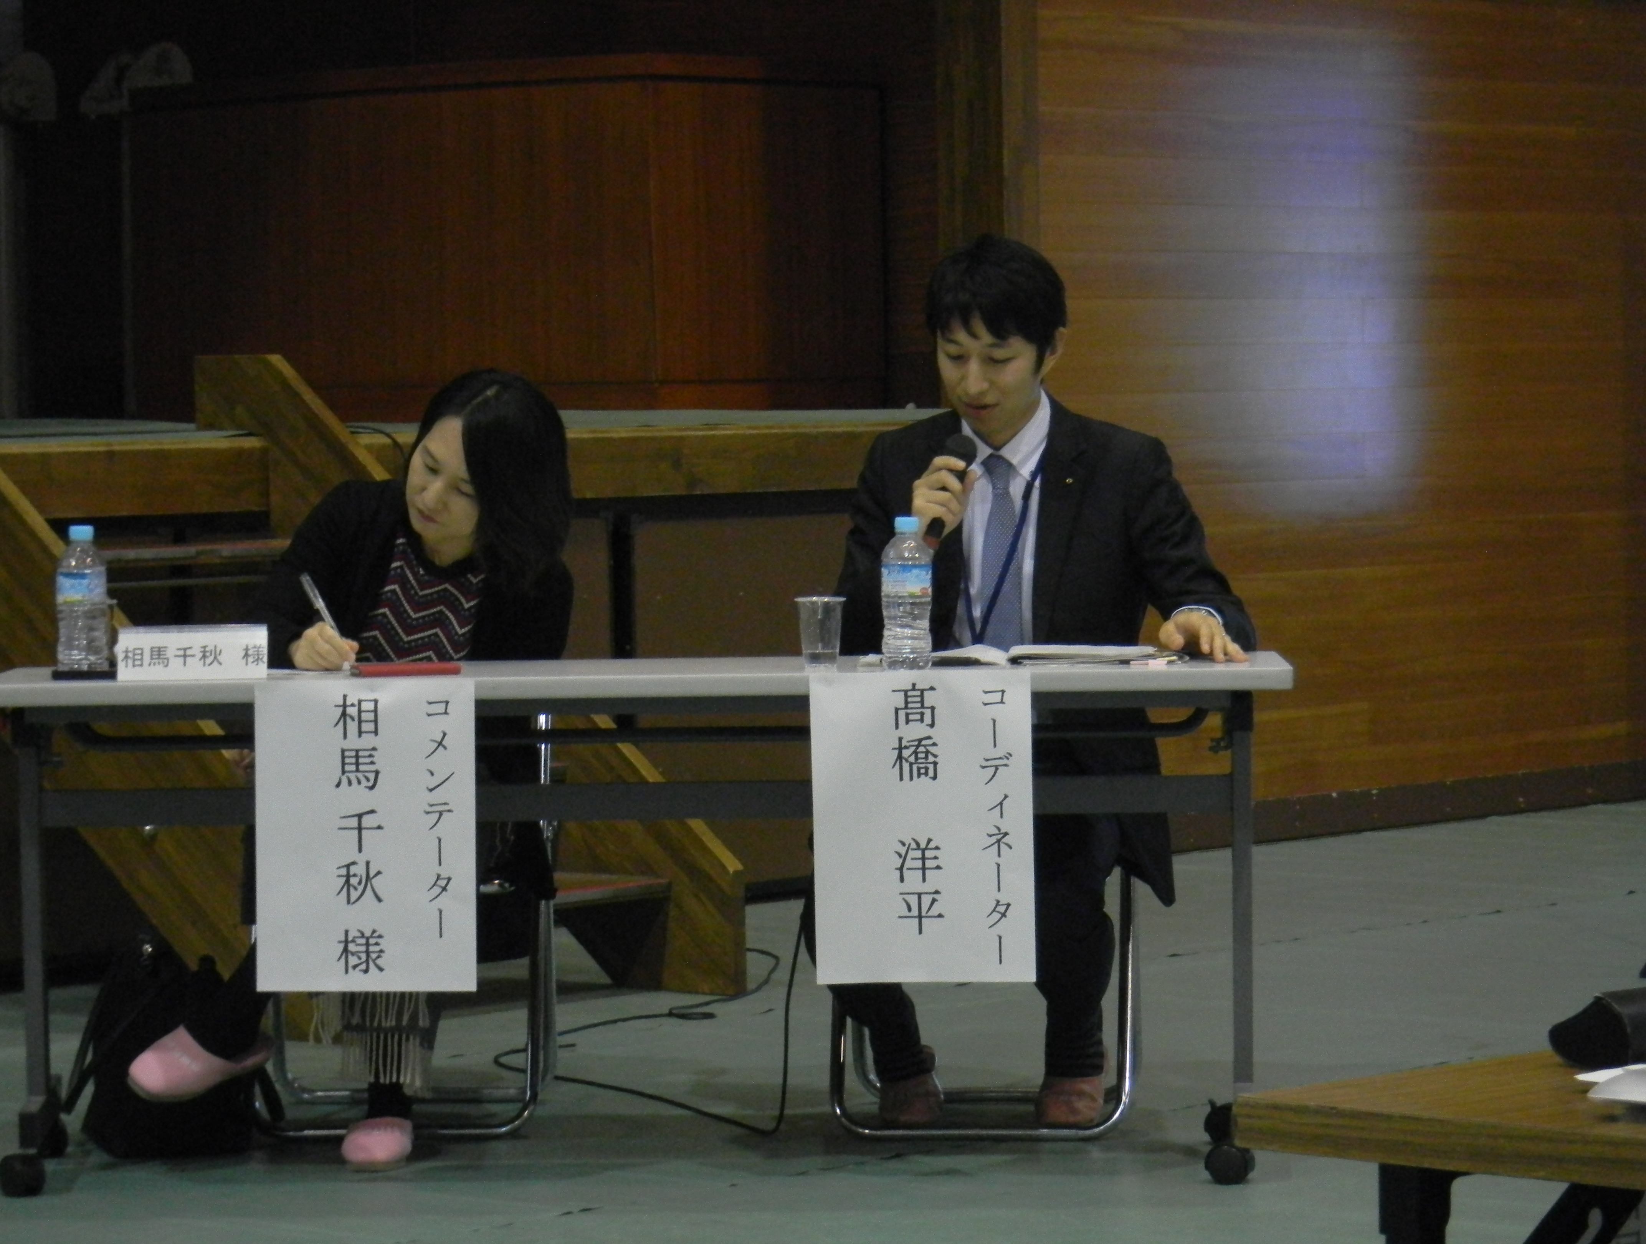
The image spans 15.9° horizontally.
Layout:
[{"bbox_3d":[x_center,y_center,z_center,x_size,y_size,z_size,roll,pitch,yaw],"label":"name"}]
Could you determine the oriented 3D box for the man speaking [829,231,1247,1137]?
[{"bbox_3d":[0.306,0.083,8.611,0.640,1.310,0.800,0,2,5],"label":"man speaking"}]

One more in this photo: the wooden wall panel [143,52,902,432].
[{"bbox_3d":[-0.956,-1.079,16.958,2.210,0.980,0.910,2,3,44],"label":"wooden wall panel"}]

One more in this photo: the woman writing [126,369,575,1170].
[{"bbox_3d":[-0.688,0.194,8.615,0.630,1.120,0.820,0,2,12],"label":"woman writing"}]

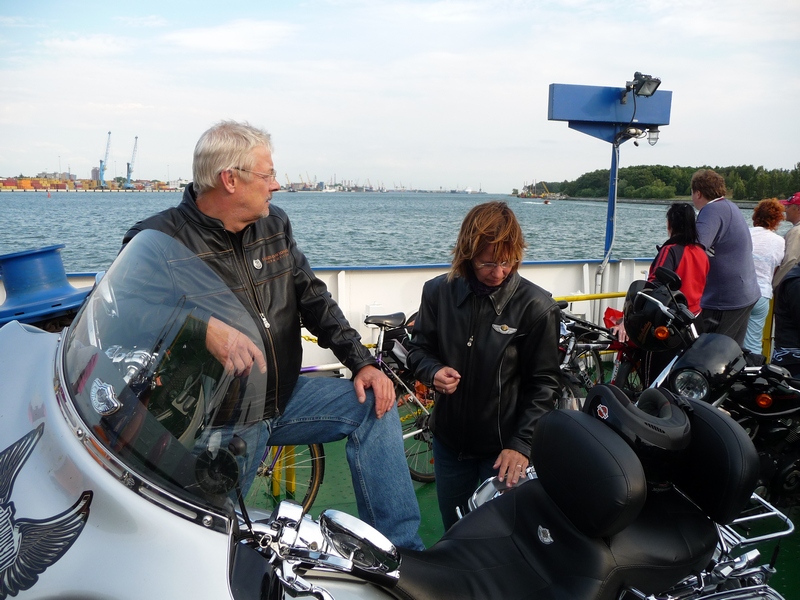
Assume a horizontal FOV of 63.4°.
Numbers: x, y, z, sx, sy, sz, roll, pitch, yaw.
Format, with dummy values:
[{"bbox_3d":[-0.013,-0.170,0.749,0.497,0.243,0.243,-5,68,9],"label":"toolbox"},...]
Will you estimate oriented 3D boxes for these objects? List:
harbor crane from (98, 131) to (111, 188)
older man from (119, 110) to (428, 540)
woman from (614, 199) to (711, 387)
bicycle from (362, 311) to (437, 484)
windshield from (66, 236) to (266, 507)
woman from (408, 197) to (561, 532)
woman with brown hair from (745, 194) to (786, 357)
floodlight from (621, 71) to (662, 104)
[{"bbox_3d":[-310.524,-147.643,680.000,15.000,60.000,10.000,3,10,16],"label":"harbor crane"},{"bbox_3d":[-0.367,0.456,1.861,0.660,1.840,0.620,10,13,43],"label":"older man"},{"bbox_3d":[1.867,0.157,4.434,0.520,1.620,0.420,-2,10,-16],"label":"woman"},{"bbox_3d":[-0.249,0.604,3.468,1.720,1.020,0.550,-5,11,-30],"label":"bicycle"},{"bbox_3d":[-0.392,0.080,0.975,0.530,0.330,0.200,26,23,35],"label":"windshield"},{"bbox_3d":[0.283,0.516,2.144,0.530,1.650,0.420,4,10,21],"label":"woman"},{"bbox_3d":[3.217,-0.047,5.665,0.500,1.630,0.400,-1,10,-9],"label":"woman with brown hair"},{"bbox_3d":[2.099,-1.848,5.600,0.250,0.250,0.220,-3,41,-21],"label":"floodlight"}]

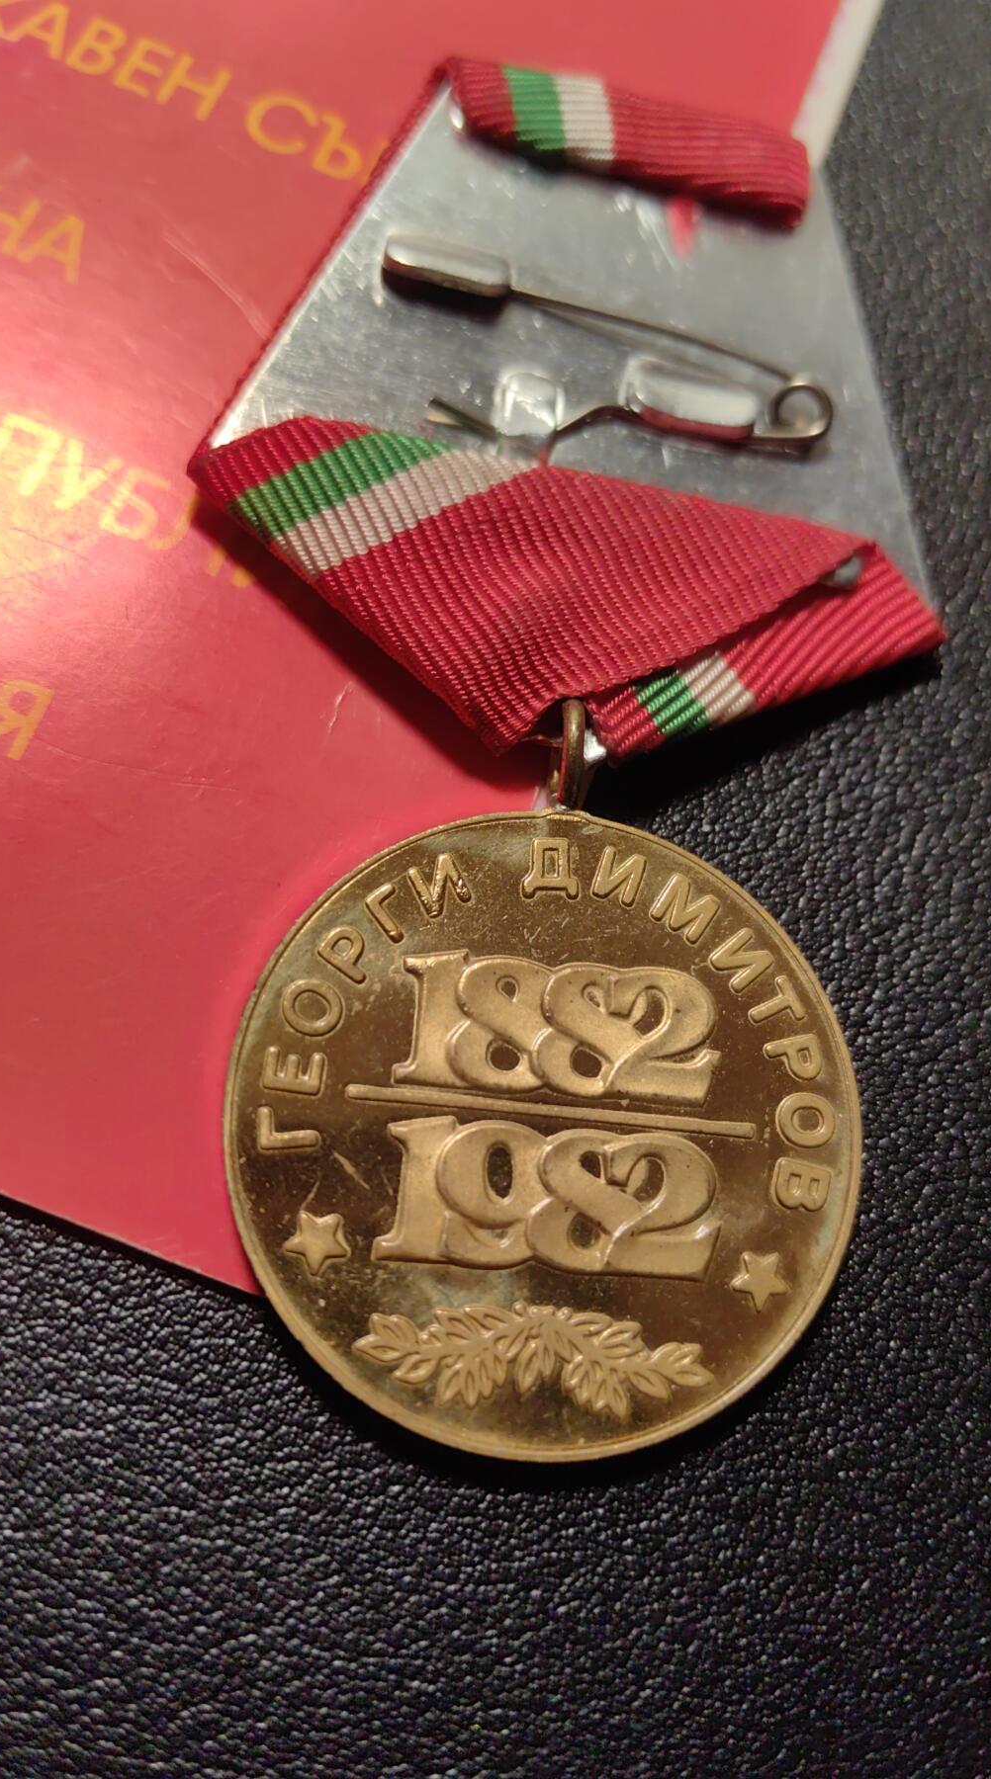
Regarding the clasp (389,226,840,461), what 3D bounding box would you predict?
[{"bbox_3d":[0.007,-0.033,0.087,0.030,0.003,0.011,11,72,-4],"label":"clasp"}]

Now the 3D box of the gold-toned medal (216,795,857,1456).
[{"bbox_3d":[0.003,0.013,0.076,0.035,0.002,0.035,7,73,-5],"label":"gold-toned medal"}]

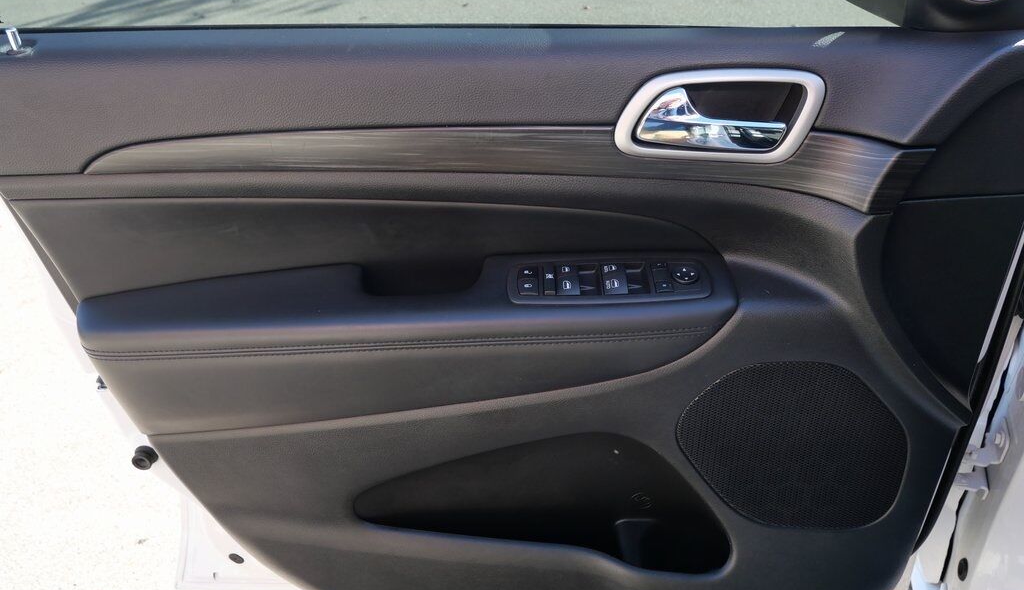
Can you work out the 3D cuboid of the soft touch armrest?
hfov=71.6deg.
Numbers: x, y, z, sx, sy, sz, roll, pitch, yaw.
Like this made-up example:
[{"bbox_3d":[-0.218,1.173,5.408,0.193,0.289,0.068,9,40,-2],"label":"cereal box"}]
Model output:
[{"bbox_3d":[-0.097,0.053,0.715,0.590,0.160,0.110,0,29,1],"label":"soft touch armrest"}]

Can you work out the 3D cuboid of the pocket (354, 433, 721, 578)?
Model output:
[{"bbox_3d":[0.032,0.223,0.778,0.395,0.180,0.080,0,29,1],"label":"pocket"}]

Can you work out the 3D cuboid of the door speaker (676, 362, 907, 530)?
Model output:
[{"bbox_3d":[0.297,0.159,0.761,0.238,0.222,0.030,0,29,1],"label":"door speaker"}]

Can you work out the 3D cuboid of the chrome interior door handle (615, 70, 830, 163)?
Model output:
[{"bbox_3d":[0.174,-0.151,0.602,0.174,0.078,0.035,0,29,1],"label":"chrome interior door handle"}]

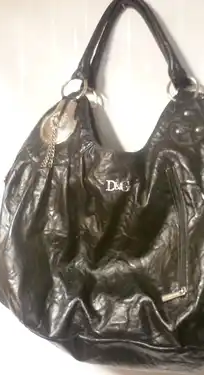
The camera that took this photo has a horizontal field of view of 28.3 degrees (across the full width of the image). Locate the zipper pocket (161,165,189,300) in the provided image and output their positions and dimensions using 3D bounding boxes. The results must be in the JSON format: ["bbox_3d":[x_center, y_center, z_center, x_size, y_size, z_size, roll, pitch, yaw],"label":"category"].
[{"bbox_3d":[0.113,0.071,0.620,0.034,0.205,0.020,-4,-7,6],"label":"zipper pocket"}]

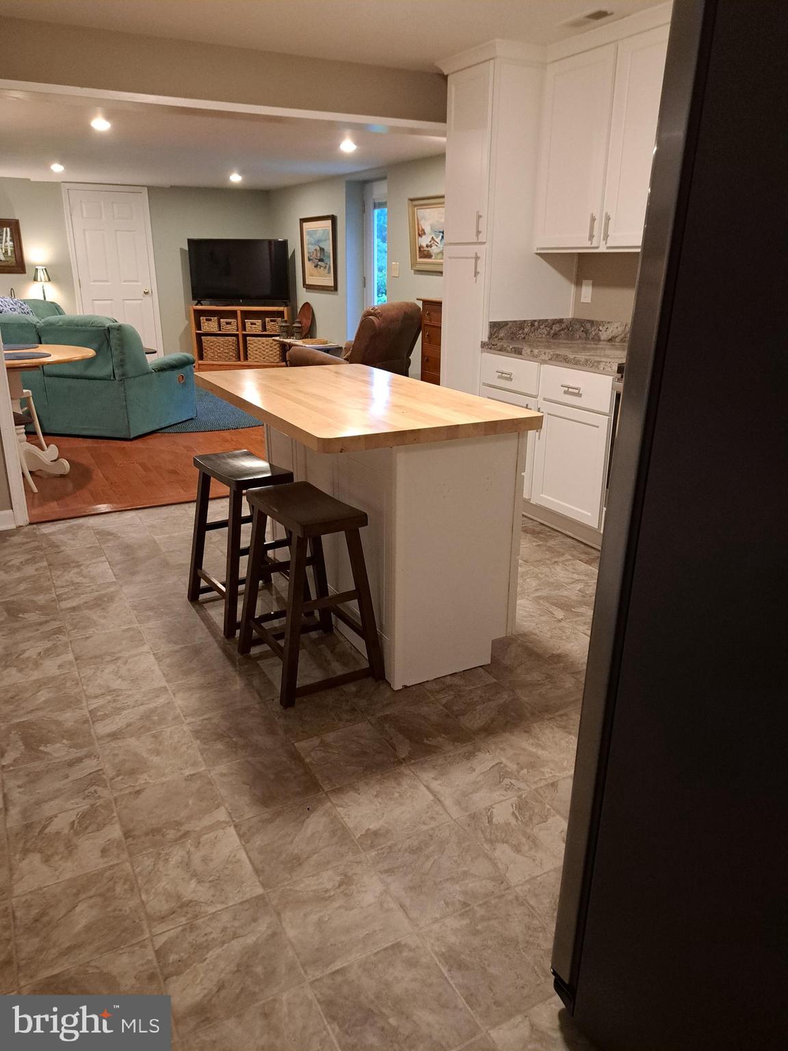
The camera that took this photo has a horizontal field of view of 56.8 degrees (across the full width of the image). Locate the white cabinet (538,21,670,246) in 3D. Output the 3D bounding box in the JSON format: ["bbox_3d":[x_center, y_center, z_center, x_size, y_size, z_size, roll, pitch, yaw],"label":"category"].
[{"bbox_3d":[1.188,-1.839,3.598,0.318,0.929,1.025,-10,23,-27],"label":"white cabinet"}]

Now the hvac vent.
[{"bbox_3d":[0.875,-2.278,3.280,0.126,0.020,0.288,-10,23,-27],"label":"hvac vent"}]

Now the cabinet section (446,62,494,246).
[{"bbox_3d":[0.404,-2.024,4.026,0.030,0.870,0.430,-10,22,-26],"label":"cabinet section"}]

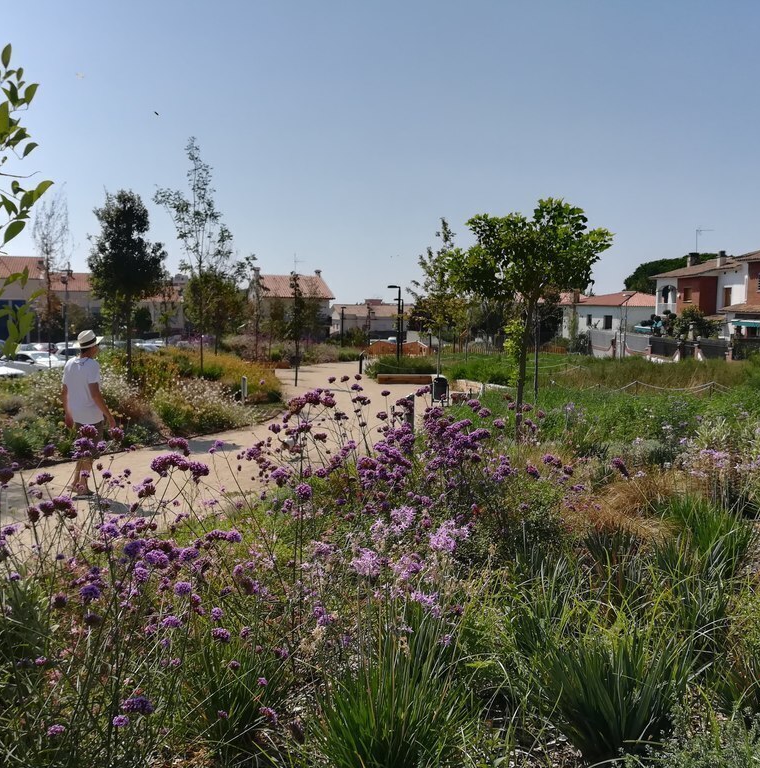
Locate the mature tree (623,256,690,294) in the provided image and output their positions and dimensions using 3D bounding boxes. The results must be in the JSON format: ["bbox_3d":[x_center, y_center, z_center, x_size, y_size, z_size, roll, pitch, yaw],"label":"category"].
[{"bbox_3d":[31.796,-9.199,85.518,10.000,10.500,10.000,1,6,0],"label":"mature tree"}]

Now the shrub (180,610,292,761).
[{"bbox_3d":[-0.597,1.238,3.200,0.440,0.470,0.440,1,6,0],"label":"shrub"}]

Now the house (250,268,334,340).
[{"bbox_3d":[-9.026,-7.403,78.000,7.300,8.100,8.800,-1,6,-18],"label":"house"}]

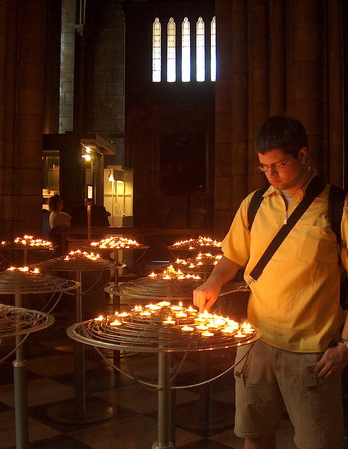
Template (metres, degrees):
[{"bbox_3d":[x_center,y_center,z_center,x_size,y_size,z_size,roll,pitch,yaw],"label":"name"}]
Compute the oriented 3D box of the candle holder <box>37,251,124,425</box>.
[{"bbox_3d":[-0.667,0.767,4.578,0.670,1.164,0.670,0,2,0],"label":"candle holder"}]

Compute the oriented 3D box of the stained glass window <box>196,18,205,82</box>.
[{"bbox_3d":[1.115,-7.305,26.801,0.370,2.699,0.120,0,2,3],"label":"stained glass window"}]

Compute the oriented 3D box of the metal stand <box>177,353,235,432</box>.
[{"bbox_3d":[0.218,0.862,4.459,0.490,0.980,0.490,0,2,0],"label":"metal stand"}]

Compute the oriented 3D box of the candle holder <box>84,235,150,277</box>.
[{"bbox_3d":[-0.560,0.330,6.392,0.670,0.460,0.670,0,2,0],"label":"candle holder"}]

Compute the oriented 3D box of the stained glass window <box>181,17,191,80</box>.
[{"bbox_3d":[0.501,-7.305,26.801,0.370,2.699,0.120,0,2,3],"label":"stained glass window"}]

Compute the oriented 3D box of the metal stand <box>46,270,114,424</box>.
[{"bbox_3d":[-0.667,0.834,4.580,0.490,1.030,0.490,0,2,0],"label":"metal stand"}]

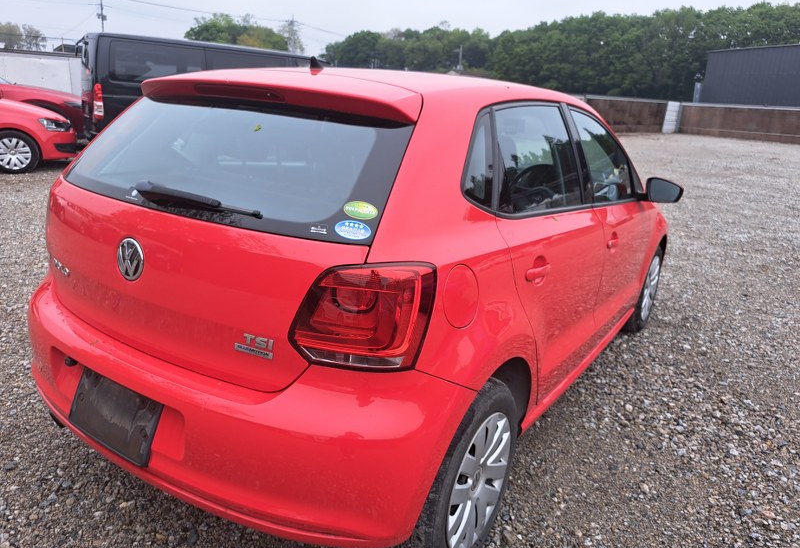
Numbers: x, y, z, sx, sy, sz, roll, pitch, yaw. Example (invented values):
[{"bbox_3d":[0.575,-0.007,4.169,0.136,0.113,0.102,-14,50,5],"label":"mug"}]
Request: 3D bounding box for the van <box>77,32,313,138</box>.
[{"bbox_3d":[-2.962,-2.969,9.983,4.695,1.980,1.695,-9,21,-36],"label":"van"}]

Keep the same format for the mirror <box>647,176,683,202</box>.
[{"bbox_3d":[1.336,-0.430,2.789,0.190,0.135,0.110,15,20,31],"label":"mirror"}]

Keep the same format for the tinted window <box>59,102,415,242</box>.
[{"bbox_3d":[-0.550,-0.325,1.502,1.260,0.430,0.110,15,-20,31],"label":"tinted window"}]

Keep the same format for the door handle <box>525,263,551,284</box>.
[{"bbox_3d":[0.419,-0.004,1.675,0.050,0.050,0.185,15,20,31],"label":"door handle"}]

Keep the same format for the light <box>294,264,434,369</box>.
[{"bbox_3d":[-0.073,0.074,1.169,0.290,0.230,0.190,10,18,17],"label":"light"}]

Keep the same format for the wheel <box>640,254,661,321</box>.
[{"bbox_3d":[1.595,0.080,3.625,0.100,0.415,0.415,15,20,31],"label":"wheel"}]

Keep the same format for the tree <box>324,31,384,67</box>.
[{"bbox_3d":[-6.903,-29.328,79.574,8.800,10.351,8.800,2,17,-6],"label":"tree"}]

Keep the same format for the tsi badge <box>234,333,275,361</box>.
[{"bbox_3d":[-0.323,0.161,1.233,0.102,0.055,0.010,10,18,18],"label":"tsi badge"}]

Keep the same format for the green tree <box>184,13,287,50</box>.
[{"bbox_3d":[-17.267,-22.686,58.494,11.000,8.763,11.000,-1,18,-16],"label":"green tree"}]

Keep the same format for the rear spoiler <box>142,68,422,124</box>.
[{"bbox_3d":[-0.413,-0.545,1.630,1.180,0.120,0.290,15,20,31],"label":"rear spoiler"}]

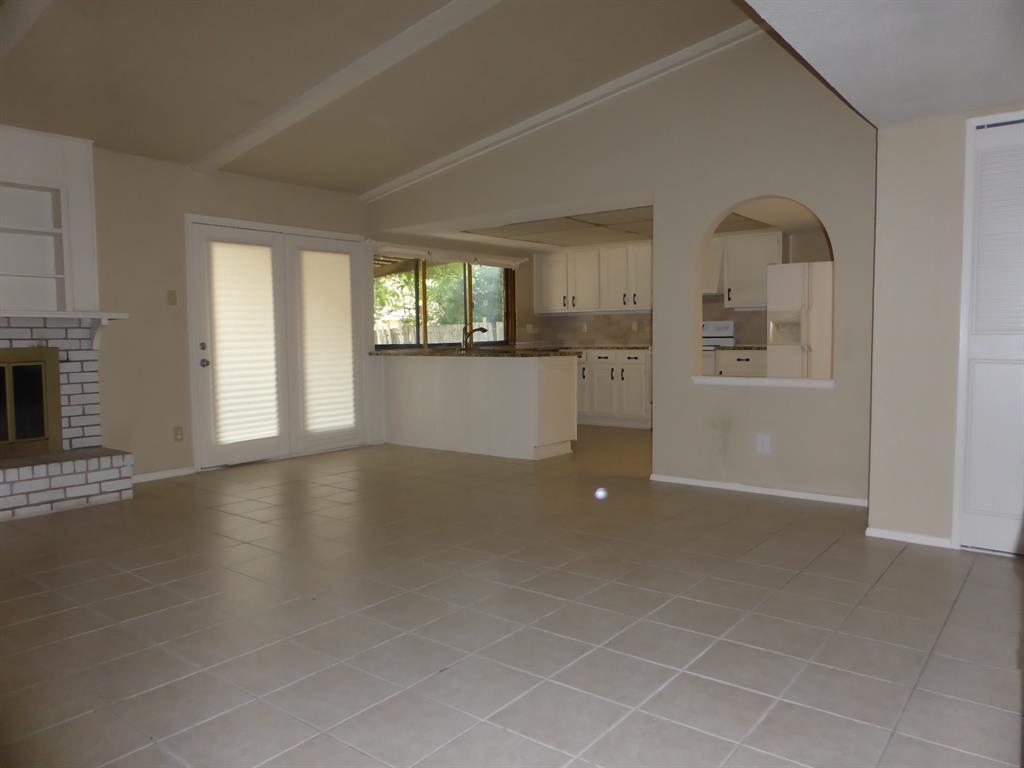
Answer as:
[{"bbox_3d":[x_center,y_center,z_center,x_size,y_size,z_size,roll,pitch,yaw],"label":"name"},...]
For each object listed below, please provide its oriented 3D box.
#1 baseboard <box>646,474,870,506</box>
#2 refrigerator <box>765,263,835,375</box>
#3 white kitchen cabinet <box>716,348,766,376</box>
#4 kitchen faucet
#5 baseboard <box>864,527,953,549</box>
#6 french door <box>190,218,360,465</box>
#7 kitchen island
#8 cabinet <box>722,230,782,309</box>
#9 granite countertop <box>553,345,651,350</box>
[{"bbox_3d":[1.649,0.715,4.820,1.525,0.047,0.020,2,4,38],"label":"baseboard"},{"bbox_3d":[3.119,-0.299,7.102,0.890,1.750,0.790,2,4,38],"label":"refrigerator"},{"bbox_3d":[2.605,0.095,7.694,0.590,0.905,0.610,2,4,38],"label":"white kitchen cabinet"},{"bbox_3d":[-0.430,-0.519,8.090,0.290,0.300,0.080,1,4,23],"label":"kitchen faucet"},{"bbox_3d":[2.018,0.783,3.622,0.395,0.047,0.020,2,4,38],"label":"baseboard"},{"bbox_3d":[-2.061,-0.359,6.515,0.080,2.090,1.800,2,4,38],"label":"french door"},{"bbox_3d":[-0.379,0.166,7.032,2.040,0.930,0.660,2,4,38],"label":"kitchen island"},{"bbox_3d":[2.676,-1.228,7.726,0.610,0.780,0.320,2,4,38],"label":"cabinet"},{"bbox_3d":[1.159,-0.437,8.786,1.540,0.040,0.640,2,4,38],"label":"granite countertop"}]

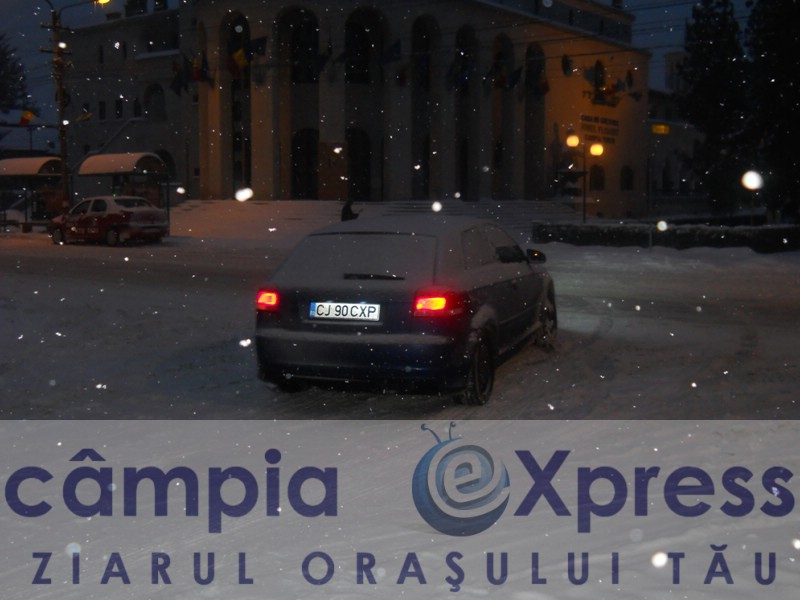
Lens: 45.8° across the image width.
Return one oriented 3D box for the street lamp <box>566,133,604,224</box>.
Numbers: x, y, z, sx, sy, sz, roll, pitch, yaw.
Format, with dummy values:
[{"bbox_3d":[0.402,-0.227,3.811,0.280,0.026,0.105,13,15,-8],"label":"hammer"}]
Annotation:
[{"bbox_3d":[8.118,-5.123,41.692,1.600,4.260,0.500,1,6,11],"label":"street lamp"}]

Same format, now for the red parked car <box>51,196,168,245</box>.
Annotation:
[{"bbox_3d":[-9.137,-2.488,29.531,4.250,1.530,1.740,4,7,34],"label":"red parked car"}]

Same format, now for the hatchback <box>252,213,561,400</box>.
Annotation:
[{"bbox_3d":[0.304,-0.072,8.656,1.790,1.420,4.210,2,6,20],"label":"hatchback"}]

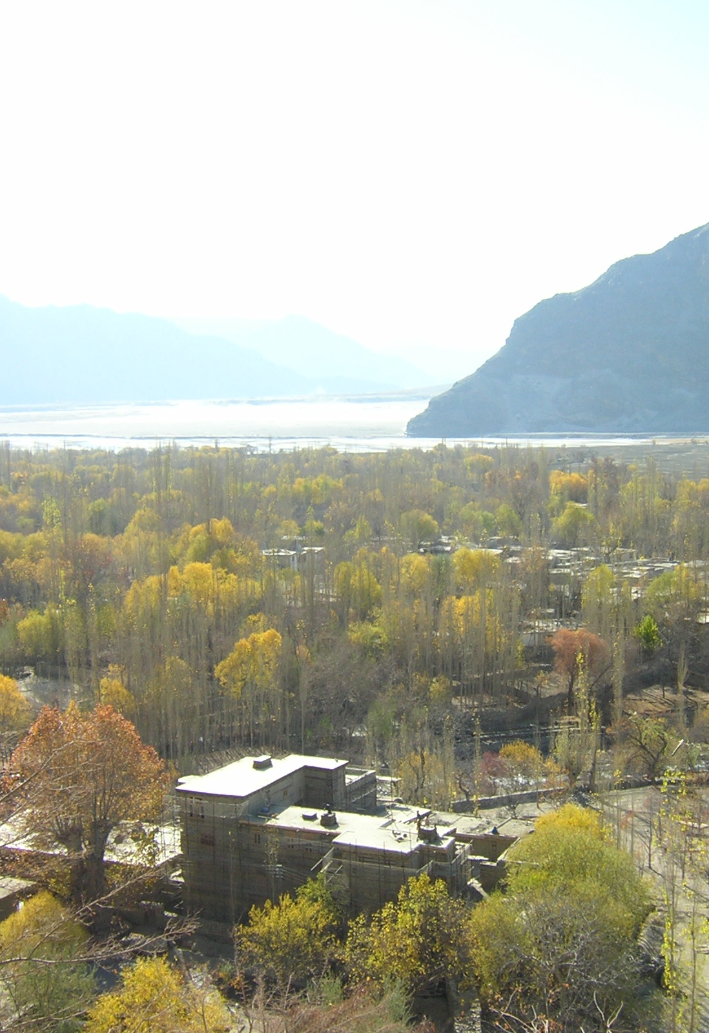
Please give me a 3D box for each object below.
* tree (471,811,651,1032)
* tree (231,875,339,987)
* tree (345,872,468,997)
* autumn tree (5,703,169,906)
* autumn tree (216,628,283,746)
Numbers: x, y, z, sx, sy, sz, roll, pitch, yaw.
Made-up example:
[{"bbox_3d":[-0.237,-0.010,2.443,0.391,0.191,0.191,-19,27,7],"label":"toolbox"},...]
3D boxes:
[{"bbox_3d":[18.730,36.230,128.120,16.440,18.000,14.500,0,6,0],"label":"tree"},{"bbox_3d":[-6.520,39.680,134.990,10.020,9.800,9.000,0,6,0],"label":"tree"},{"bbox_3d":[4.920,39.330,132.440,11.580,11.000,10.500,0,6,0],"label":"tree"},{"bbox_3d":[-28.950,31.270,151.750,17.640,22.300,17.000,0,6,0],"label":"autumn tree"},{"bbox_3d":[-16.810,27.370,224.720,10.730,19.300,9.500,0,6,0],"label":"autumn tree"}]

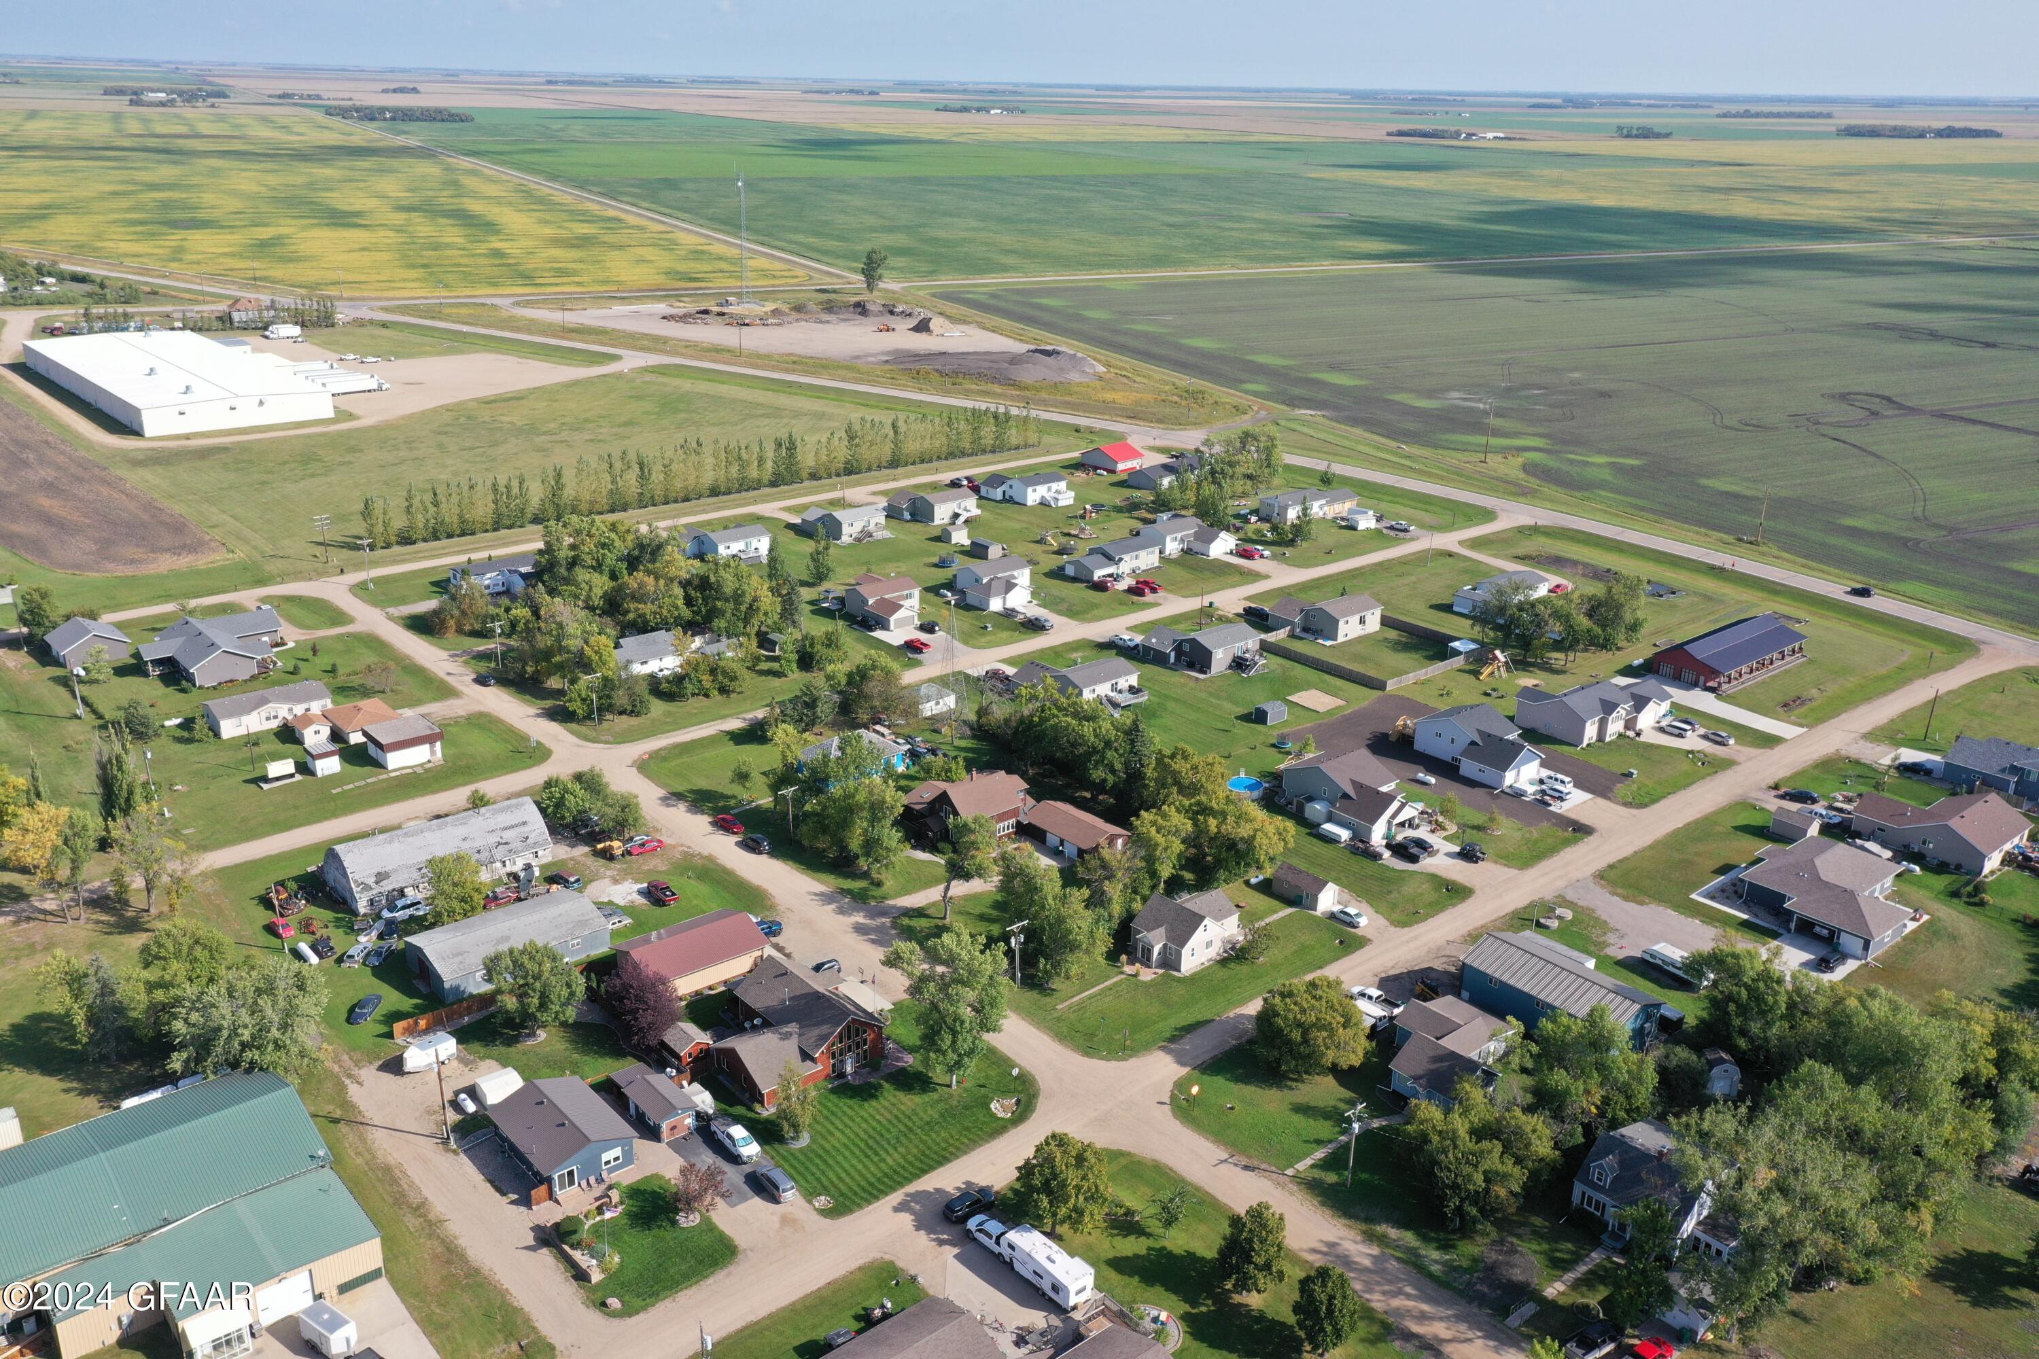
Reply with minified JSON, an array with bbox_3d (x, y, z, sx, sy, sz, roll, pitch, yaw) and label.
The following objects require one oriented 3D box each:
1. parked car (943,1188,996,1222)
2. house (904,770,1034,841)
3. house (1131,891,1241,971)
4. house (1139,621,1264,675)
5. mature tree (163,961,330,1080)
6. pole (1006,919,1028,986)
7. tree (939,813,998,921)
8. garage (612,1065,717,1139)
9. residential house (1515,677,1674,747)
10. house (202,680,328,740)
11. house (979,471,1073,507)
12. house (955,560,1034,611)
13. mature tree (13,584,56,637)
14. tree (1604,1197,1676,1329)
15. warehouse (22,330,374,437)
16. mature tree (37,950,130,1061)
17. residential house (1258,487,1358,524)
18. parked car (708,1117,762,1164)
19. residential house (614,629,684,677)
[{"bbox_3d":[-4.836,50.401,153.046,4.750,1.700,1.920,-15,26,-35],"label":"parked car"},{"bbox_3d":[-6.260,17.340,220.400,13.400,6.300,12.000,-15,26,-37],"label":"house"},{"bbox_3d":[19.055,27.924,180.942,12.668,5.731,7.842,-17,27,-39],"label":"house"},{"bbox_3d":[32.610,-6.490,286.270,17.200,5.400,14.600,-15,26,-37],"label":"house"},{"bbox_3d":[-79.050,35.050,162.430,14.900,11.700,14.900,-15,26,-37],"label":"mature tree"},{"bbox_3d":[0.035,29.905,171.998,2.750,7.700,0.600,-17,27,-39],"label":"pole"},{"bbox_3d":[-6.036,22.455,187.590,7.000,14.000,7.000,1,21,0],"label":"tree"},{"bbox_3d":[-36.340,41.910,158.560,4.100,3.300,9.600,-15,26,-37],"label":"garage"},{"bbox_3d":[89.988,3.370,248.055,23.225,6.435,14.478,-17,27,-39],"label":"residential house"},{"bbox_3d":[-118.880,4.180,251.710,17.000,4.200,8.900,-15,26,-36],"label":"house"},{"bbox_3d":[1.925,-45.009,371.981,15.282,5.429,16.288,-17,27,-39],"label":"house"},{"bbox_3d":[-3.750,-19.974,319.837,14.200,6.200,14.500,-15,26,-37],"label":"house"},{"bbox_3d":[-176.441,-12.237,284.877,5.960,10.170,5.960,1,21,0],"label":"mature tree"},{"bbox_3d":[49.831,47.299,127.805,5.580,12.400,5.580,1,21,0],"label":"tree"},{"bbox_3d":[-274.656,-99.578,518.855,58.000,8.200,148.000,-16,27,-38],"label":"warehouse"},{"bbox_3d":[-96.120,33.860,163.080,8.000,12.800,8.000,-15,26,-37],"label":"mature tree"},{"bbox_3d":[67.576,-41.132,369.593,24.900,5.800,9.000,-15,26,-36],"label":"residential house"},{"bbox_3d":[-27.540,44.540,154.100,2.000,1.900,6.100,-15,26,-37],"label":"parked car"},{"bbox_3d":[-65.479,-4.679,277.899,11.300,5.300,9.300,-15,26,-37],"label":"residential house"}]

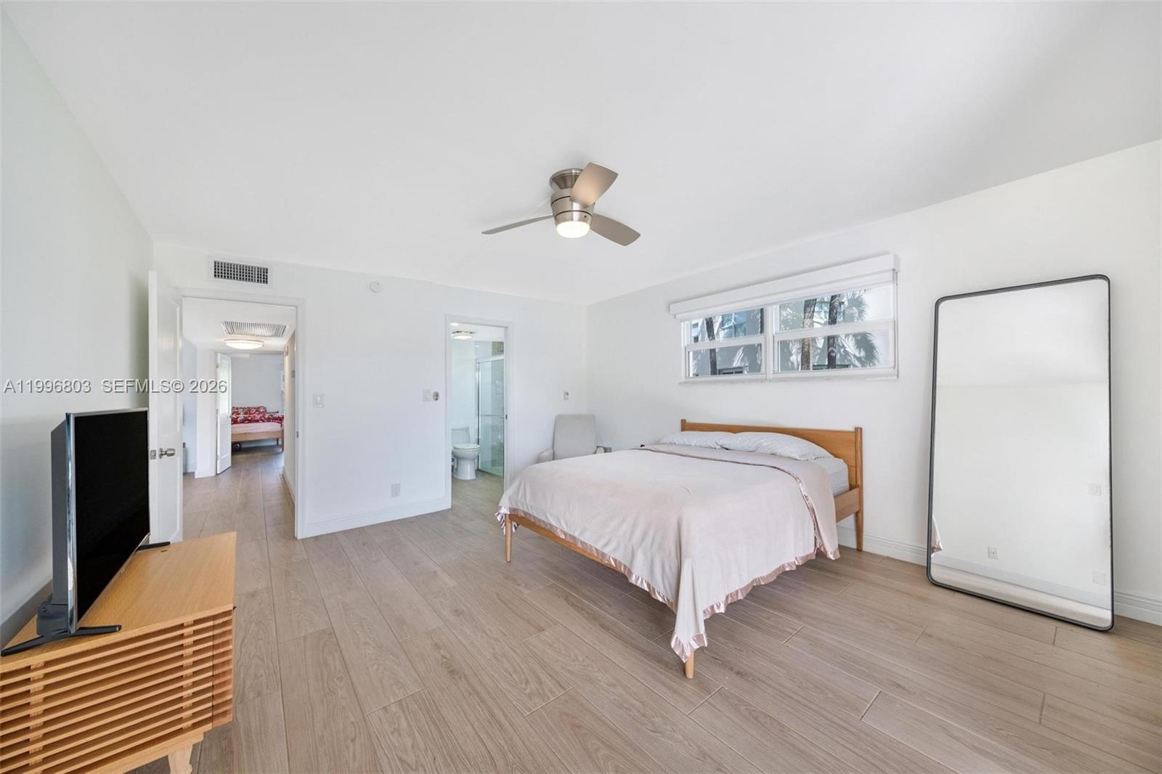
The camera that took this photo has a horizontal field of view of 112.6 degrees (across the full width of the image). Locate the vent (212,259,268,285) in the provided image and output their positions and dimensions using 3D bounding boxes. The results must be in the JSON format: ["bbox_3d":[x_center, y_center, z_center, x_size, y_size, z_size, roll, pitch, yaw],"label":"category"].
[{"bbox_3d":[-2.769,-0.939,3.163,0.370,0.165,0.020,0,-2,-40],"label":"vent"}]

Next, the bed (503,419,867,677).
[{"bbox_3d":[0.784,0.801,2.910,2.170,0.950,1.670,0,-2,-38],"label":"bed"}]

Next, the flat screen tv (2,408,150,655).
[{"bbox_3d":[-1.664,0.388,1.371,0.200,0.610,0.980,0,-2,-40],"label":"flat screen tv"}]

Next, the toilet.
[{"bbox_3d":[-1.790,0.998,5.895,0.420,0.750,0.700,0,-2,-40],"label":"toilet"}]

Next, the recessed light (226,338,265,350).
[{"bbox_3d":[-4.729,-0.600,5.451,0.410,0.120,0.410,0,-2,-40],"label":"recessed light"}]

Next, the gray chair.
[{"bbox_3d":[-0.075,0.835,4.643,0.780,0.980,0.820,-1,-1,5],"label":"gray chair"}]

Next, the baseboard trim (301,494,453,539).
[{"bbox_3d":[-1.945,1.257,3.798,1.310,0.140,0.018,0,-2,-40],"label":"baseboard trim"}]

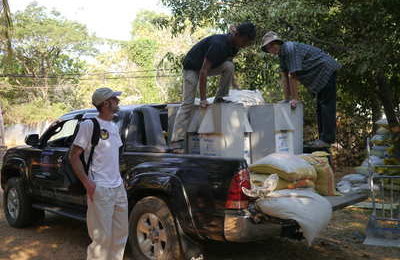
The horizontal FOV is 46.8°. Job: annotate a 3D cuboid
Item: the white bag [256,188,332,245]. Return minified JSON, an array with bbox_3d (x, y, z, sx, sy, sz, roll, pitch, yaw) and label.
[{"bbox_3d":[0.850,0.770,4.140,0.560,0.440,0.450,-1,1,42],"label":"white bag"}]

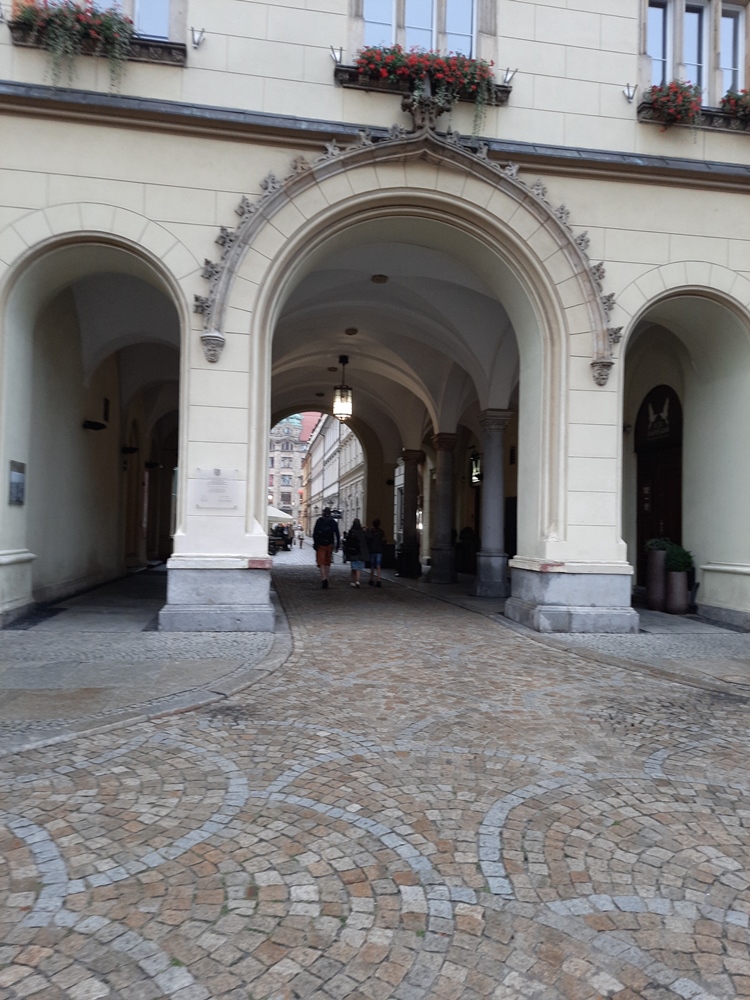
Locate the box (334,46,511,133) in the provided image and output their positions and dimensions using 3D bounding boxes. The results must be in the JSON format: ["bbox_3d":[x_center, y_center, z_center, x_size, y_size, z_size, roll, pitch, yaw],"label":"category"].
[{"bbox_3d":[0.701,-5.726,9.751,2.480,1.000,0.460,2,-1,-9],"label":"box"}]

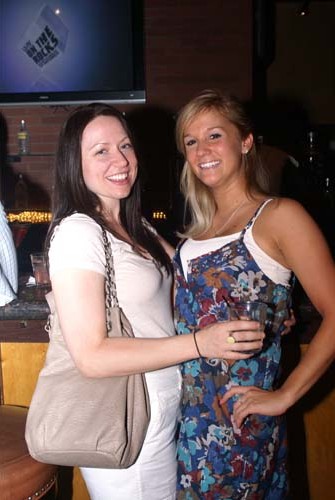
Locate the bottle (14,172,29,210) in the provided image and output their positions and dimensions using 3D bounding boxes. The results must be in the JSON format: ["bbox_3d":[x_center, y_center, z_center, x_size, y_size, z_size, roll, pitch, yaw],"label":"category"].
[{"bbox_3d":[-1.185,-0.474,4.750,0.100,0.295,0.095,-2,4,-6],"label":"bottle"}]

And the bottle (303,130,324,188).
[{"bbox_3d":[0.772,-0.478,3.100,0.090,0.300,0.090,0,4,17],"label":"bottle"}]

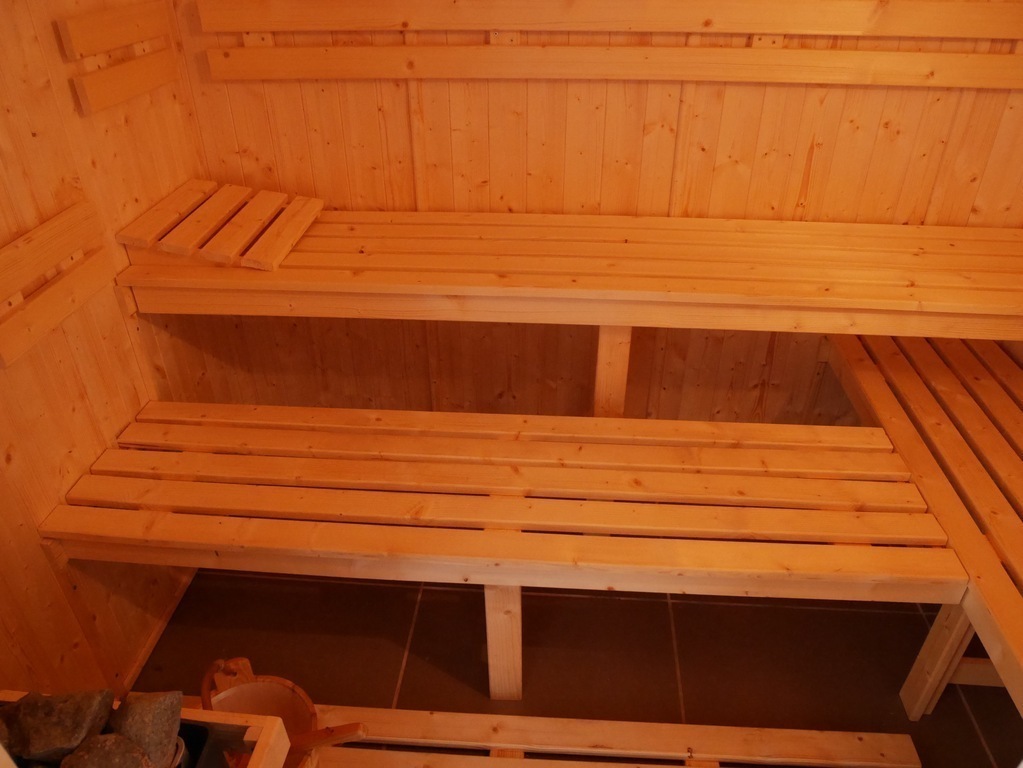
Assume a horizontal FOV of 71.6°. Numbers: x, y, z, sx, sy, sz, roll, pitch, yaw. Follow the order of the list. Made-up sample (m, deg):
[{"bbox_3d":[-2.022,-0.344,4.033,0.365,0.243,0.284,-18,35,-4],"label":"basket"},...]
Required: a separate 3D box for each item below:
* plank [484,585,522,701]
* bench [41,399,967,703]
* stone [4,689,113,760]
[{"bbox_3d":[-0.010,0.481,1.392,0.068,0.426,0.030,2,33,4],"label":"plank"},{"bbox_3d":[-0.027,0.379,1.506,1.603,0.474,0.411,2,33,4],"label":"bench"},{"bbox_3d":[-0.475,0.355,0.742,0.098,0.052,0.060,-2,33,-3],"label":"stone"}]

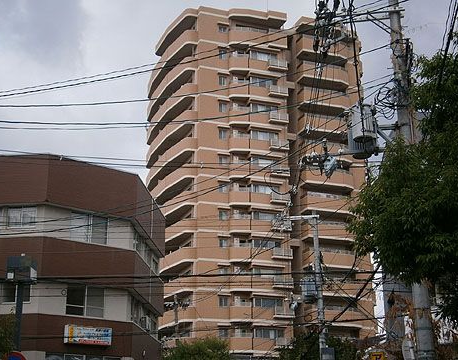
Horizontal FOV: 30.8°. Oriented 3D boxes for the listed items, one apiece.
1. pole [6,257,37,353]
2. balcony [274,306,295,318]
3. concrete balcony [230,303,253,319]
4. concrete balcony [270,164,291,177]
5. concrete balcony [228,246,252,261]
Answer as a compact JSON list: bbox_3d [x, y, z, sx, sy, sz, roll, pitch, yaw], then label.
[{"bbox_3d":[-5.001,4.357,19.472,0.620,5.273,0.560,0,-16,-2],"label":"pole"},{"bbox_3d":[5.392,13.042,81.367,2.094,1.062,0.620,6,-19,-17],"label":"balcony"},{"bbox_3d":[0.983,12.865,80.492,2.242,1.888,1.268,6,-19,-17],"label":"concrete balcony"},{"bbox_3d":[5.275,-1.053,85.816,2.128,1.138,0.742,6,-17,-23],"label":"concrete balcony"},{"bbox_3d":[1.229,7.530,82.992,2.178,1.534,1.386,4,-16,-15],"label":"concrete balcony"}]

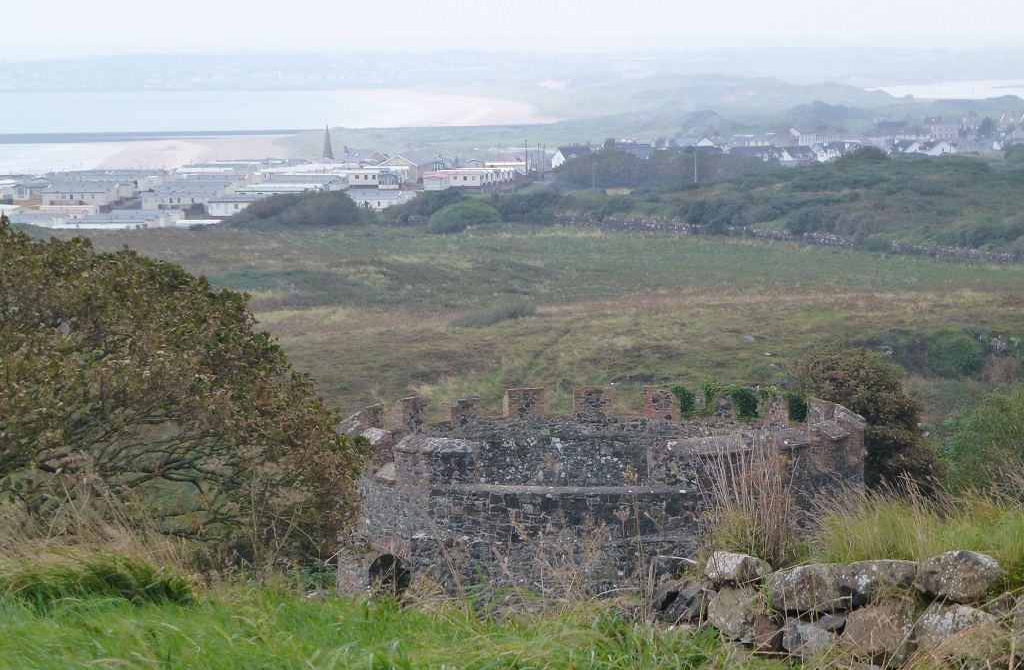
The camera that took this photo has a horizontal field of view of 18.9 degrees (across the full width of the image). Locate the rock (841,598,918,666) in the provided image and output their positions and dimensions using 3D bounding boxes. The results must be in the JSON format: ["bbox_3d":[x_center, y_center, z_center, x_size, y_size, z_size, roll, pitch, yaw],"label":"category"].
[{"bbox_3d":[1.451,1.179,12.149,0.292,0.261,0.246,0,5,0],"label":"rock"}]

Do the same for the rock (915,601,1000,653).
[{"bbox_3d":[1.984,1.302,13.700,0.383,0.236,0.287,0,5,0],"label":"rock"}]

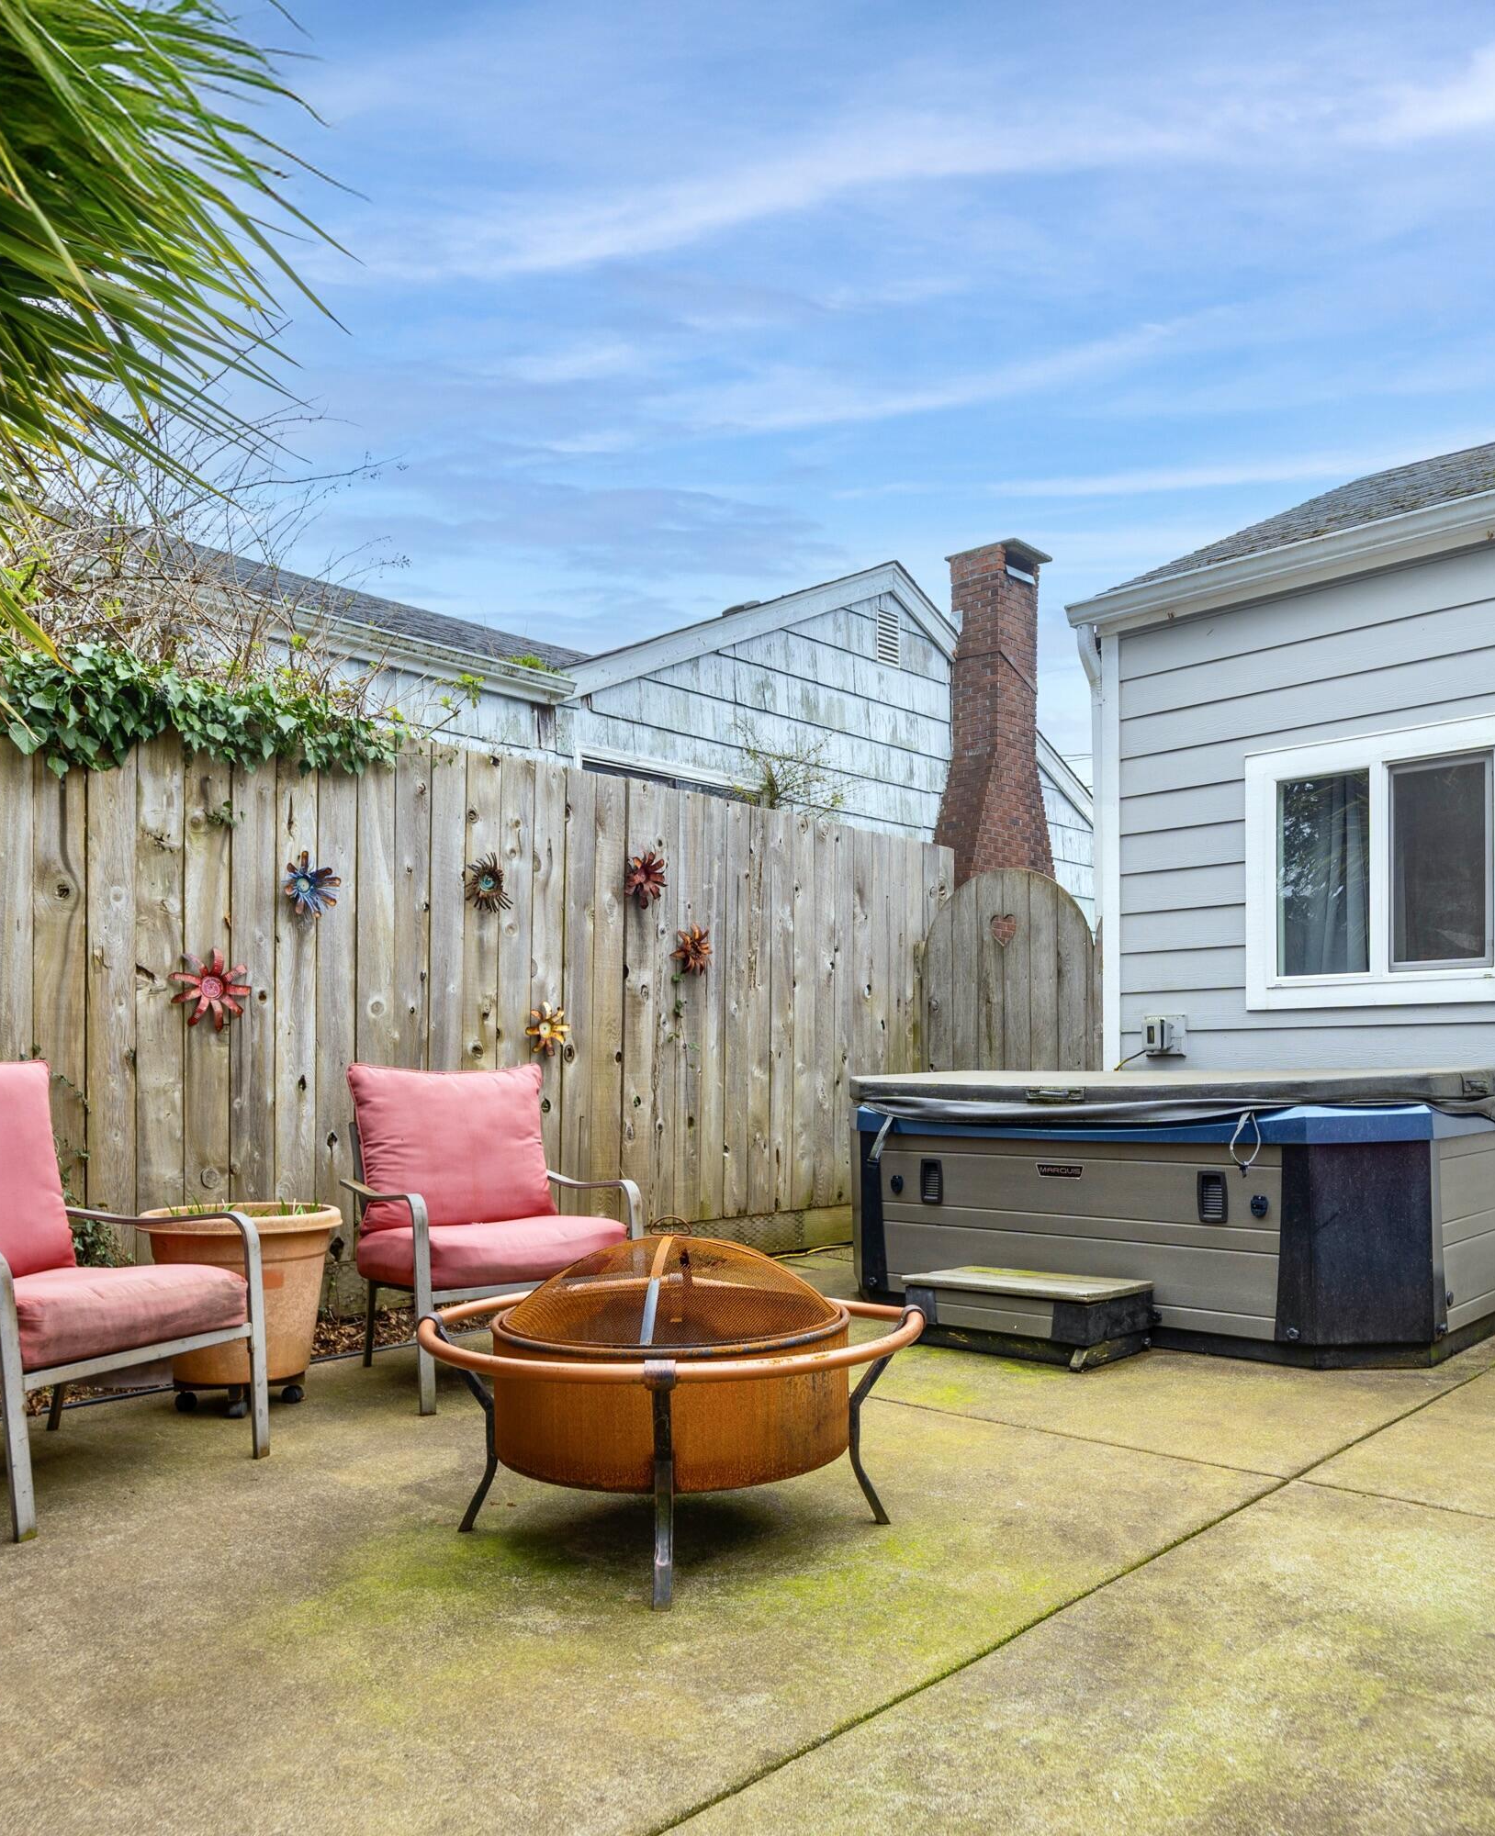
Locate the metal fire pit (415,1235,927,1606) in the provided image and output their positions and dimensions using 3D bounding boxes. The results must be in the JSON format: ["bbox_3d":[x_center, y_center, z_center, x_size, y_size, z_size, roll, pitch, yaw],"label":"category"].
[{"bbox_3d":[-0.137,0.856,2.435,0.930,0.545,0.930,0,-5,-3],"label":"metal fire pit"}]

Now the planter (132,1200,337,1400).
[{"bbox_3d":[-1.281,0.990,3.290,0.475,0.485,0.475,2,-5,-21],"label":"planter"}]

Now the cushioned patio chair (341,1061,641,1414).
[{"bbox_3d":[-0.715,0.842,3.652,0.620,0.870,0.750,3,-5,-29],"label":"cushioned patio chair"}]

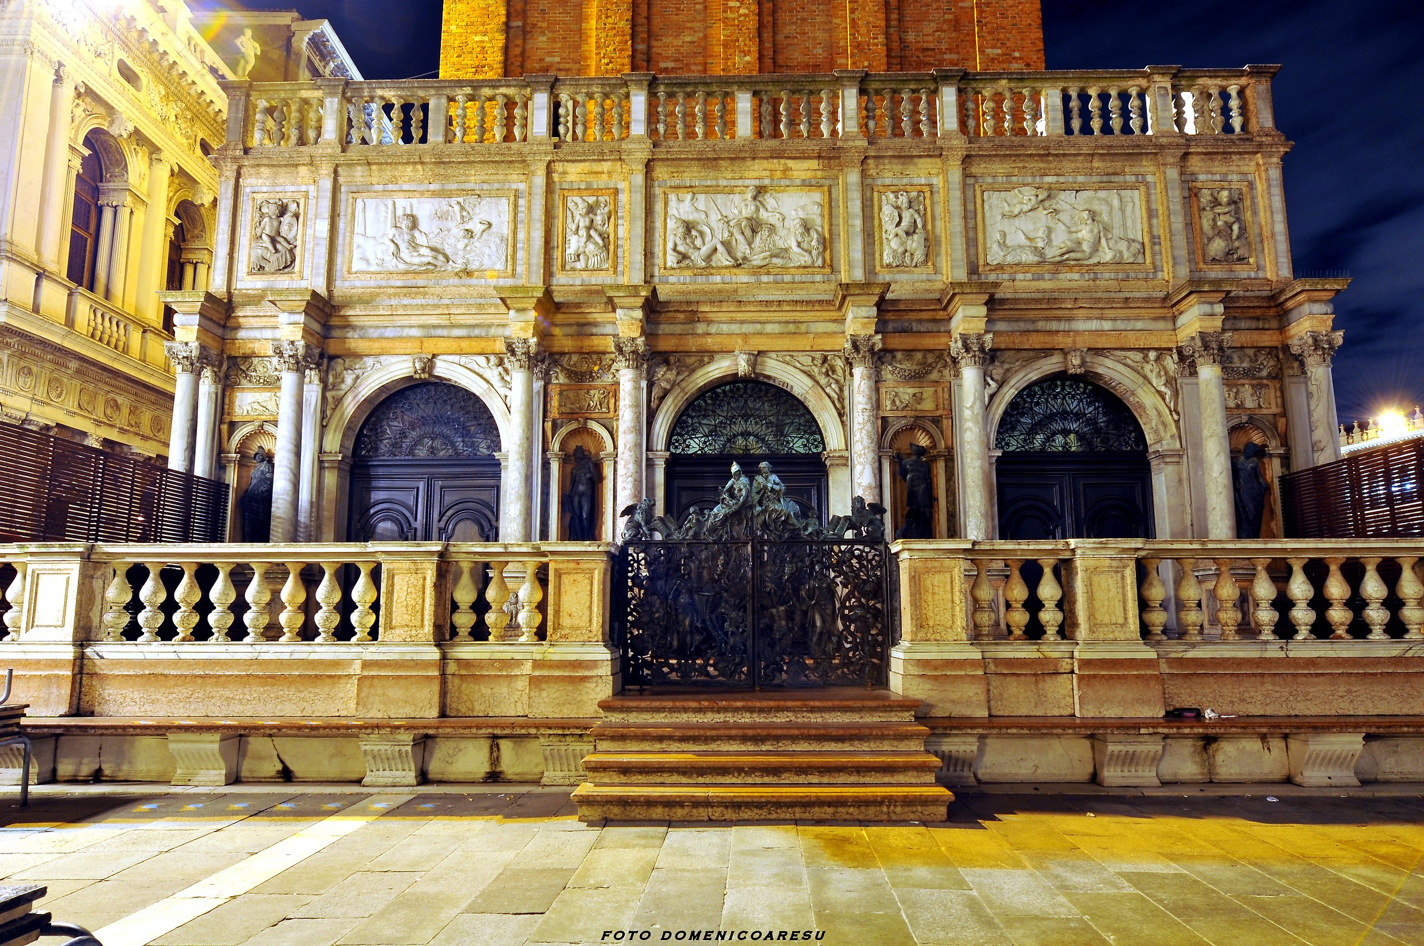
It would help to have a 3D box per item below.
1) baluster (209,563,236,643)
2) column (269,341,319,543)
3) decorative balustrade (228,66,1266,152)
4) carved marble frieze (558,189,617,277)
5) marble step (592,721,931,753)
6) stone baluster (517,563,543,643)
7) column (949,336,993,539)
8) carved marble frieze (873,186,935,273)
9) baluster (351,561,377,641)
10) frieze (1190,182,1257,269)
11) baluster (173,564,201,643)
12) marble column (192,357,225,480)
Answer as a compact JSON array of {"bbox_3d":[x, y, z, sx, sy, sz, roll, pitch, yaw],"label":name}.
[{"bbox_3d":[-3.916,1.035,7.584,0.198,0.635,0.198,0,-9,1],"label":"baluster"},{"bbox_3d":[-5.498,-0.202,12.300,0.480,2.975,0.480,0,-9,1],"label":"column"},{"bbox_3d":[0.414,-5.078,13.569,14.749,1.134,0.450,0,-9,2],"label":"decorative balustrade"},{"bbox_3d":[-1.764,-3.409,13.449,0.823,1.304,0.130,0,-9,1],"label":"carved marble frieze"},{"bbox_3d":[0.349,1.912,6.944,2.425,0.165,0.400,0,-9,1],"label":"marble step"},{"bbox_3d":[-1.644,1.165,8.598,0.222,0.718,0.222,0,-9,1],"label":"stone baluster"},{"bbox_3d":[3.382,-0.278,12.122,0.480,3.004,0.480,0,-9,1],"label":"column"},{"bbox_3d":[2.659,-3.372,13.218,0.817,1.276,0.140,0,-9,1],"label":"carved marble frieze"},{"bbox_3d":[-3.008,1.117,8.203,0.220,0.689,0.220,0,-9,1],"label":"baluster"},{"bbox_3d":[7.165,-3.460,13.278,0.837,1.305,0.130,0,-9,1],"label":"frieze"},{"bbox_3d":[-4.382,1.082,7.912,0.220,0.658,0.220,0,-9,2],"label":"baluster"},{"bbox_3d":[-7.251,-0.146,13.458,0.420,3.152,0.300,0,-9,1],"label":"marble column"}]

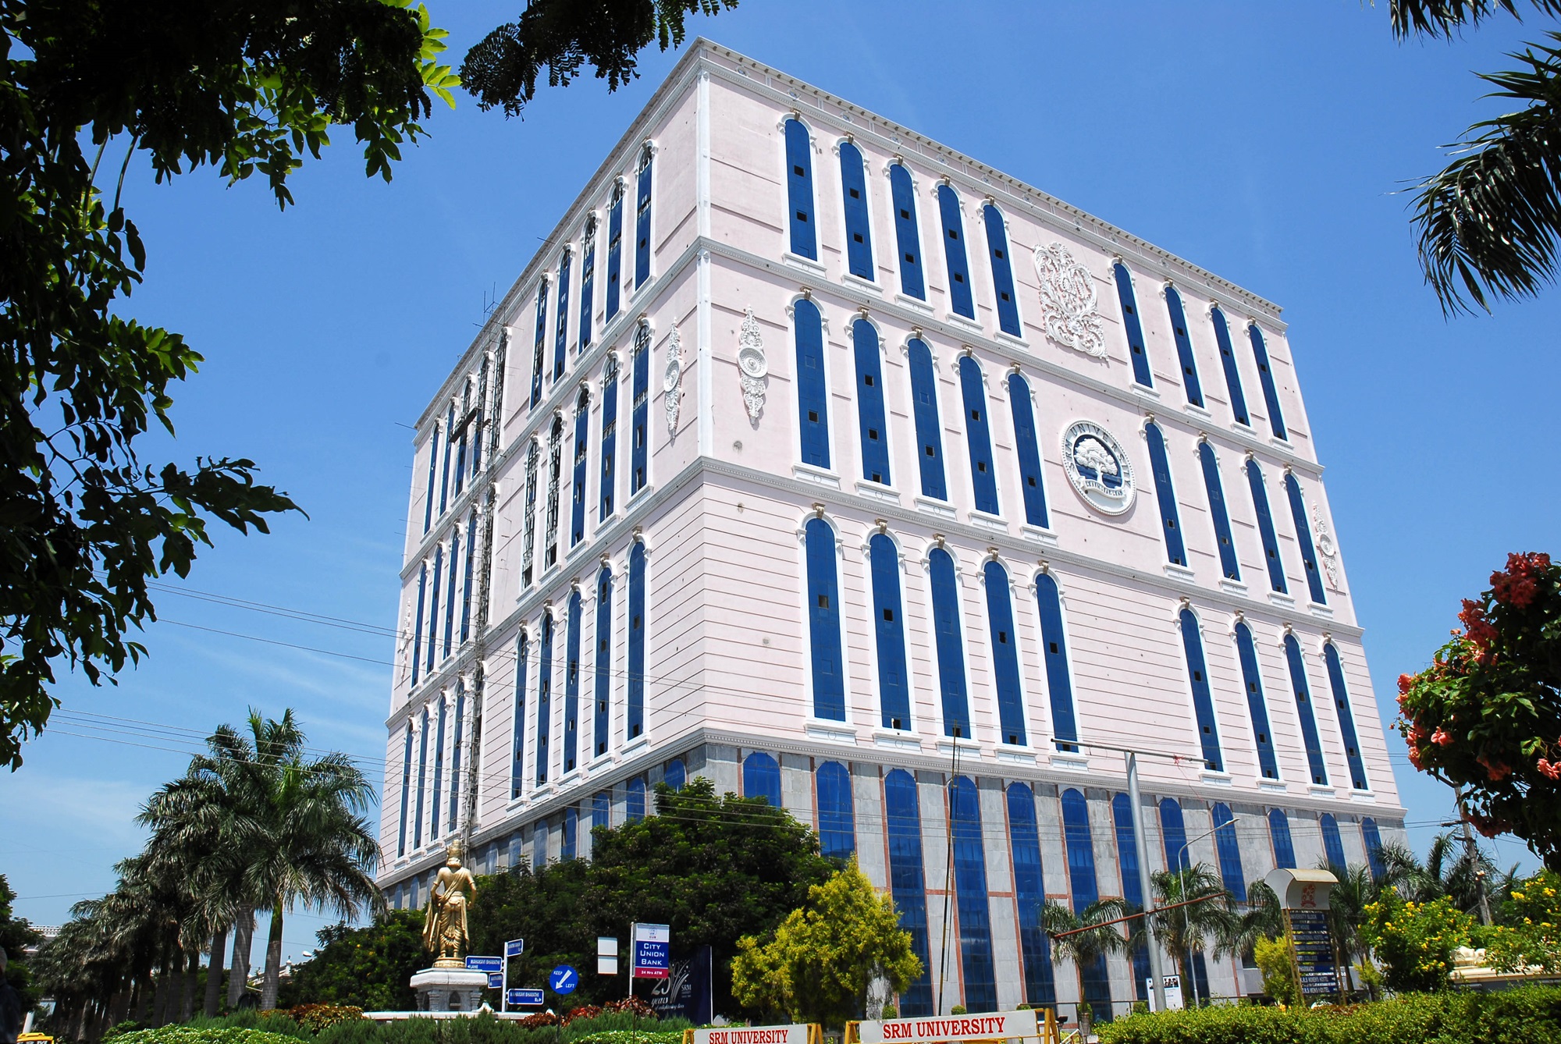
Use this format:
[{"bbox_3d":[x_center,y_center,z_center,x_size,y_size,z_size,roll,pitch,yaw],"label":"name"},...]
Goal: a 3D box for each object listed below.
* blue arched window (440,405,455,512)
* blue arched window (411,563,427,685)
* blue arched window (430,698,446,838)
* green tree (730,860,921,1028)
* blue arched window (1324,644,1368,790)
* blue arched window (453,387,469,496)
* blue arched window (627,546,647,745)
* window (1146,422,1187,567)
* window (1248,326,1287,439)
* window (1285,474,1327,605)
[{"bbox_3d":[-29.674,-5.805,104.400,0.300,10.390,1.880,13,-29,-31],"label":"blue arched window"},{"bbox_3d":[-31.505,8.684,102.331,0.250,11.000,2.000,13,-29,-30],"label":"blue arched window"},{"bbox_3d":[-26.079,18.575,89.509,0.250,11.000,2.000,13,-29,-30],"label":"blue arched window"},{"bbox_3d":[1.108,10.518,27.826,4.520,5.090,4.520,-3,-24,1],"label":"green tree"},{"bbox_3d":[40.758,13.943,84.756,1.870,10.945,0.300,13,-28,-31],"label":"blue arched window"},{"bbox_3d":[-27.589,-7.235,100.056,0.300,10.725,1.870,13,-28,-31],"label":"blue arched window"},{"bbox_3d":[-7.741,6.123,63.190,0.300,10.945,1.870,13,-28,-31],"label":"blue arched window"},{"bbox_3d":[27.204,-2.147,83.006,1.796,11.188,0.300,13,-29,-30],"label":"window"},{"bbox_3d":[40.435,-11.725,97.298,1.796,11.188,0.300,13,-29,-30],"label":"window"},{"bbox_3d":[40.410,1.136,90.344,1.880,10.900,0.300,13,-29,-31],"label":"window"}]

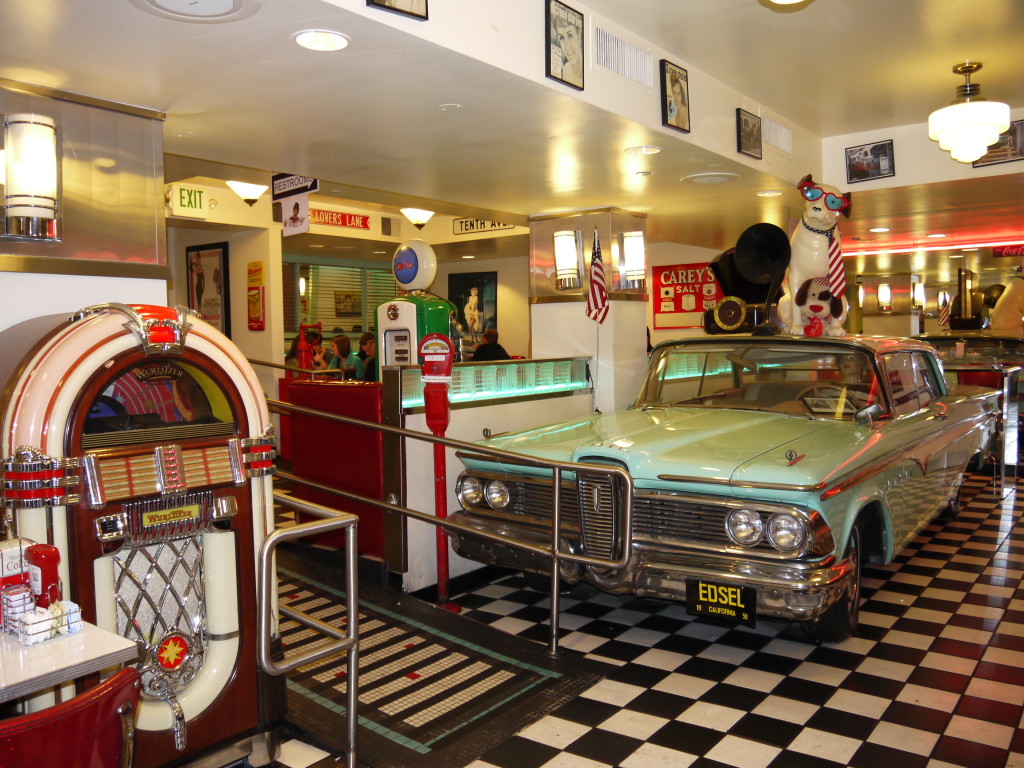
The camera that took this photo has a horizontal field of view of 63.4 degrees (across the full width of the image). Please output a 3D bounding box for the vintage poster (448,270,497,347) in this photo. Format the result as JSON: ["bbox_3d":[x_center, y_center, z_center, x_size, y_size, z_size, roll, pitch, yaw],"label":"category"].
[{"bbox_3d":[-0.477,-0.838,9.827,0.756,0.948,0.030,1,3,38],"label":"vintage poster"}]

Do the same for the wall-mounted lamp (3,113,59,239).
[{"bbox_3d":[-1.713,-0.733,2.975,0.105,0.440,0.232,1,3,38],"label":"wall-mounted lamp"}]

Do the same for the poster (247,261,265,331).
[{"bbox_3d":[-1.913,-0.653,6.174,0.205,0.510,0.020,3,5,38],"label":"poster"}]

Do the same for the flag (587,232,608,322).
[{"bbox_3d":[0.529,-0.663,5.167,0.145,0.585,0.100,-1,3,6],"label":"flag"}]

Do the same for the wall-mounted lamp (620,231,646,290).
[{"bbox_3d":[0.828,-0.845,5.619,0.120,0.400,0.170,1,3,38],"label":"wall-mounted lamp"}]

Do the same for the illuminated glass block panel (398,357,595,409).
[{"bbox_3d":[-0.060,-0.012,4.903,0.120,0.240,1.800,1,3,38],"label":"illuminated glass block panel"}]

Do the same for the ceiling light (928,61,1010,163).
[{"bbox_3d":[2.435,-1.445,4.427,0.385,0.485,0.385,1,3,38],"label":"ceiling light"}]

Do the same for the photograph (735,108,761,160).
[{"bbox_3d":[1.246,-1.311,4.340,0.024,0.225,0.285,1,3,38],"label":"photograph"}]

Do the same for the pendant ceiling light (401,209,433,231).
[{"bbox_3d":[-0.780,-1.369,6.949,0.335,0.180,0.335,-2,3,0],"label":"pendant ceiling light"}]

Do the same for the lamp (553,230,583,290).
[{"bbox_3d":[0.383,-0.838,5.647,0.170,0.400,0.120,1,3,38],"label":"lamp"}]

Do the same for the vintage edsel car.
[{"bbox_3d":[1.960,0.358,5.661,2.000,1.400,5.350,1,3,37],"label":"vintage edsel car"}]

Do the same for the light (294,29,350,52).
[{"bbox_3d":[-0.614,-1.094,2.687,0.190,0.040,0.190,-2,3,0],"label":"light"}]

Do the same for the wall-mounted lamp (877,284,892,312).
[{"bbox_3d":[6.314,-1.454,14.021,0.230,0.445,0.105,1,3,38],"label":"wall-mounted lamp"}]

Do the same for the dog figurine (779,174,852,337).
[{"bbox_3d":[2.067,-0.880,5.669,0.450,1.080,0.600,0,3,22],"label":"dog figurine"}]

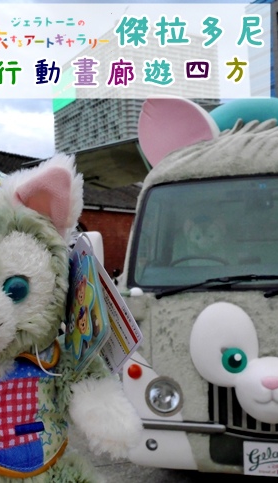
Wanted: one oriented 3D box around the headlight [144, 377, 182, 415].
[{"bbox_3d":[0.126,0.768,2.749,0.195,0.195,0.080,-2,-3,16],"label":"headlight"}]

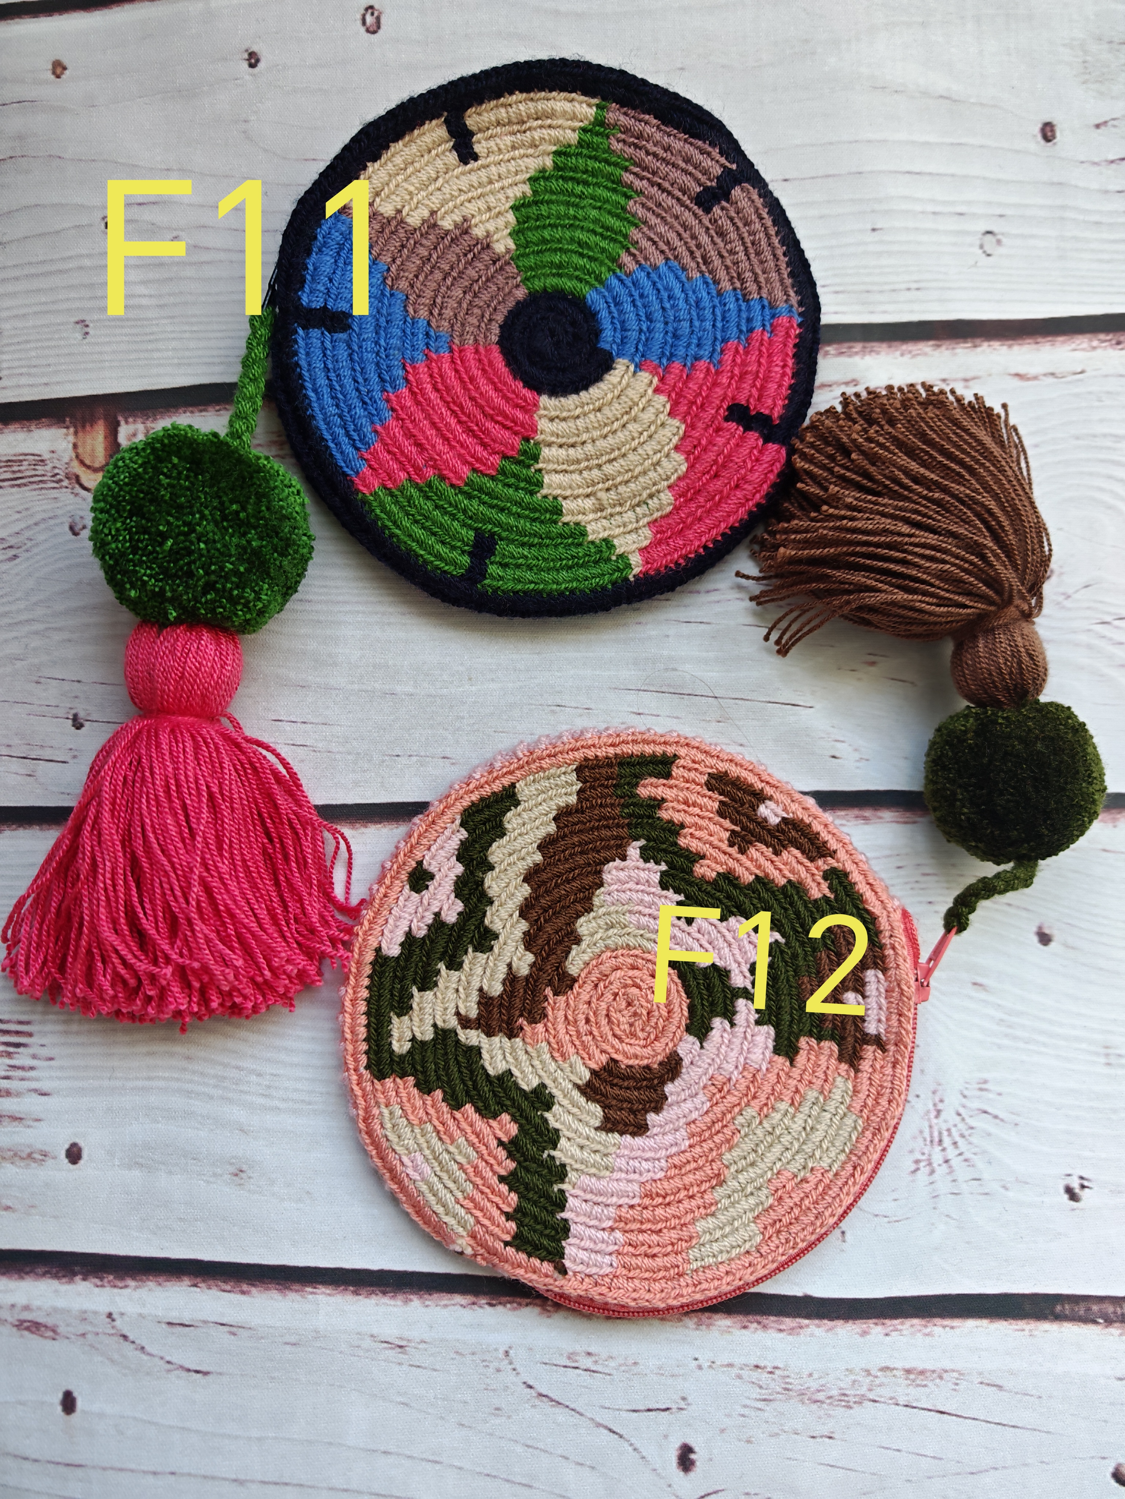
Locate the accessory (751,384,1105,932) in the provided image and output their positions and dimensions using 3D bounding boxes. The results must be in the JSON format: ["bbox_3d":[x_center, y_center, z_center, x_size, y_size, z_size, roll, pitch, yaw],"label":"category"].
[{"bbox_3d":[0.081,-0.023,0.219,0.067,0.034,0.118,-20,85,4],"label":"accessory"}]

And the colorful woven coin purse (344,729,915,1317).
[{"bbox_3d":[0.013,0.059,0.228,0.127,0.020,0.127,0,87,6],"label":"colorful woven coin purse"}]

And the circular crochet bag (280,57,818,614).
[{"bbox_3d":[-0.006,-0.096,0.239,0.127,0.020,0.131,0,87,6],"label":"circular crochet bag"}]

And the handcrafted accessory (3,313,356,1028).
[{"bbox_3d":[-0.094,-0.023,0.245,0.089,0.048,0.180,3,87,6],"label":"handcrafted accessory"}]

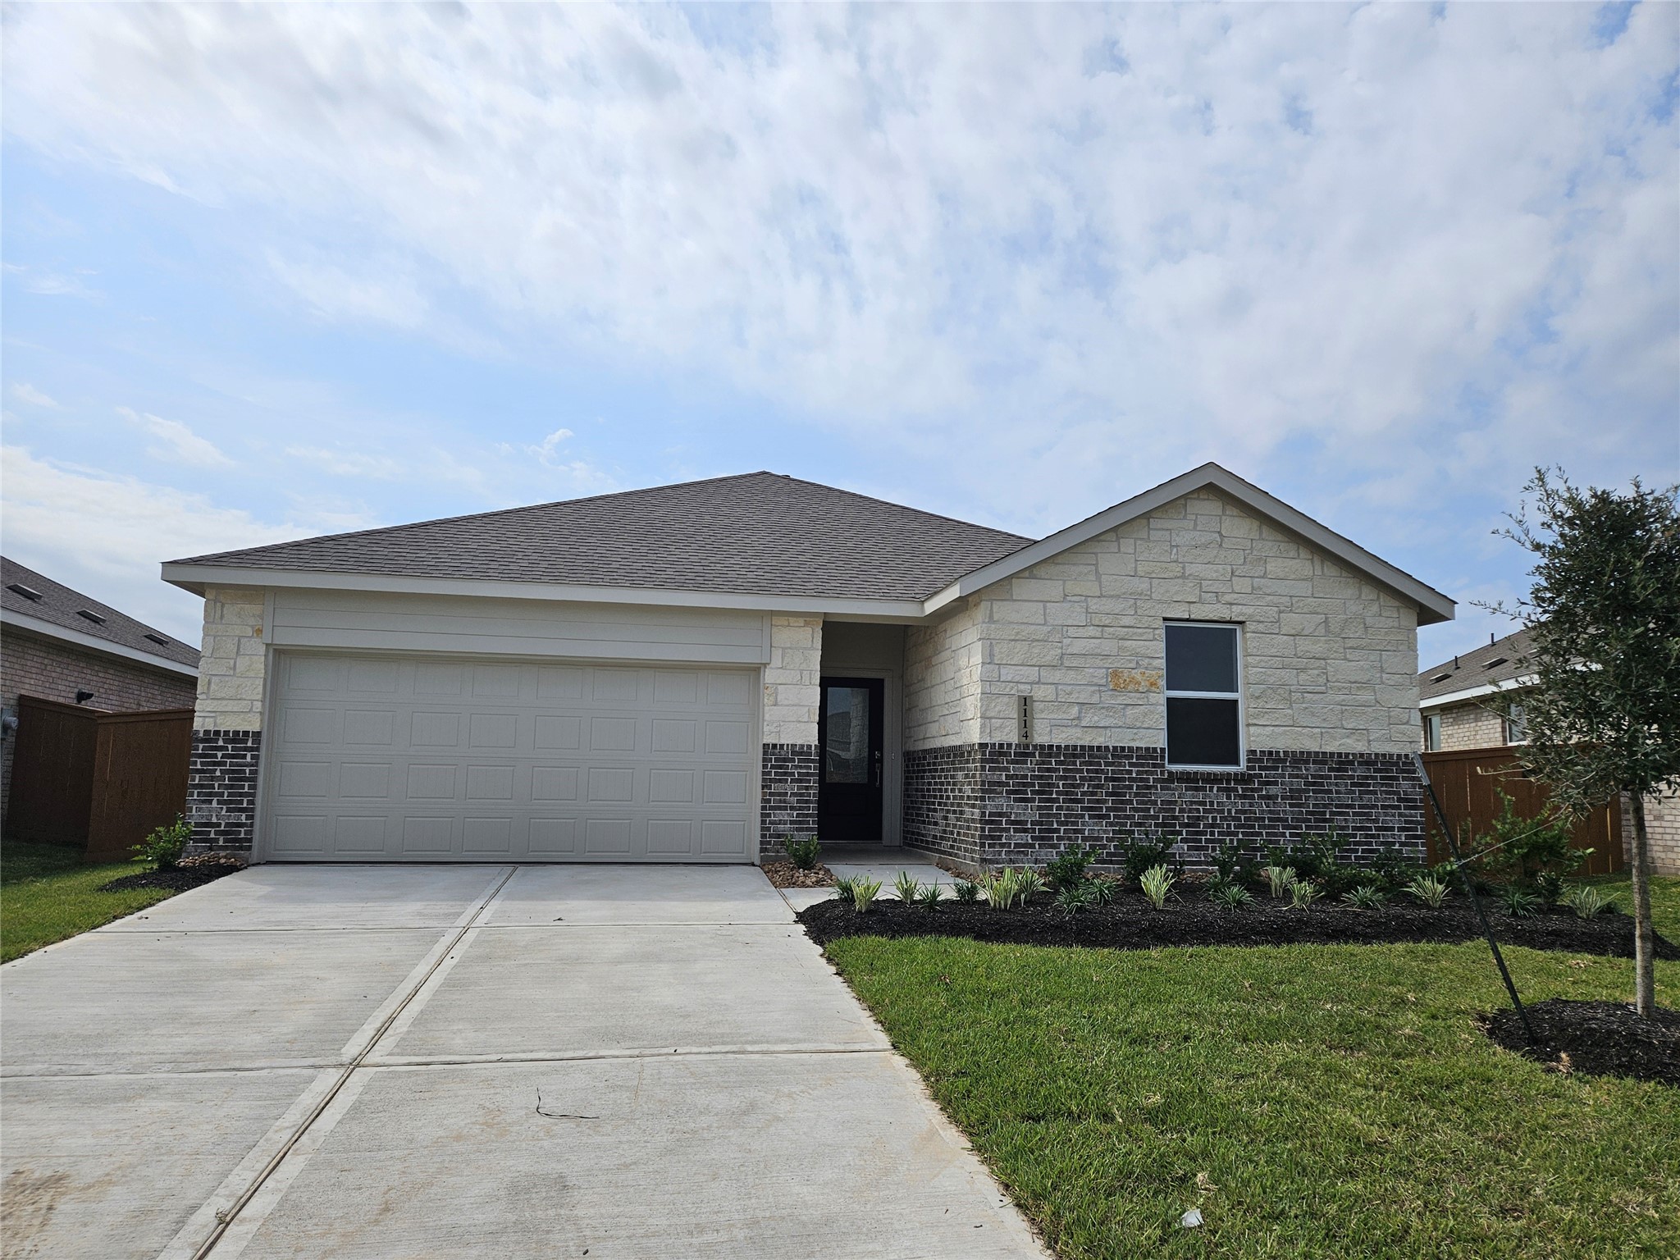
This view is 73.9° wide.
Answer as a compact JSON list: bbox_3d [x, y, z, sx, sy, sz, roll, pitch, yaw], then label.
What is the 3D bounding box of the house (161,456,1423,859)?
[{"bbox_3d":[-1.332,0.293,18.119,12.930,5.930,15.500,2,-8,-11],"label":"house"}]

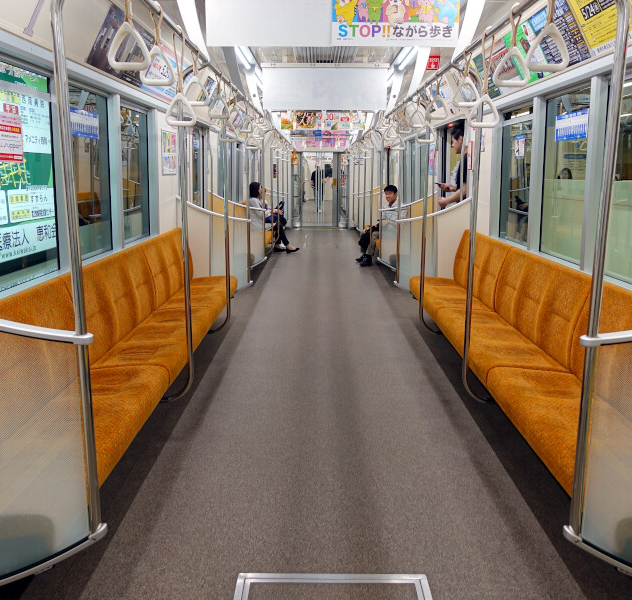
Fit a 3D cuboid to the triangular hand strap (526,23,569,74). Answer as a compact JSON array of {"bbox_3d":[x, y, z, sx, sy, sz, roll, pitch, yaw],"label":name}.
[{"bbox_3d":[0.642,-0.700,1.663,0.115,0.128,0.030,0,12,0],"label":"triangular hand strap"}]

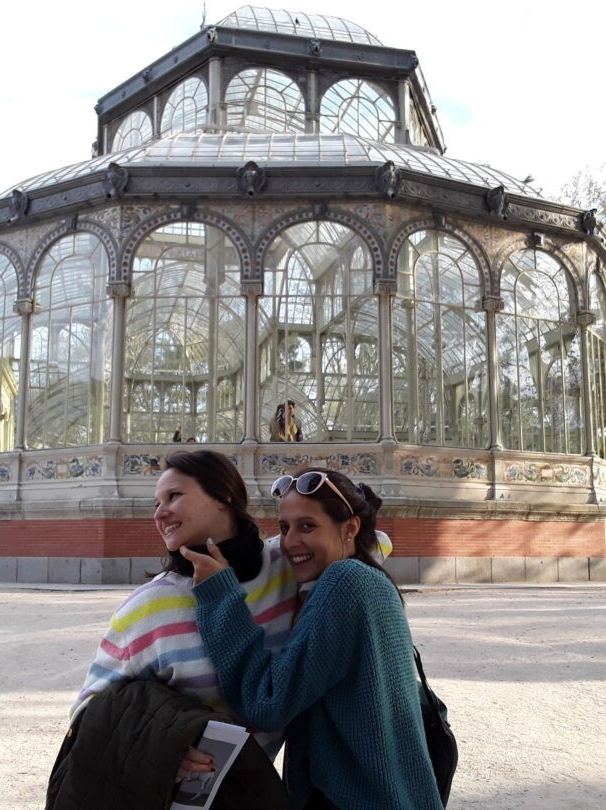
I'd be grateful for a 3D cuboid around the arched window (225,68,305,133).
[{"bbox_3d":[-1.052,-8.369,23.481,2.310,2.173,0.250,2,-9,-13],"label":"arched window"}]

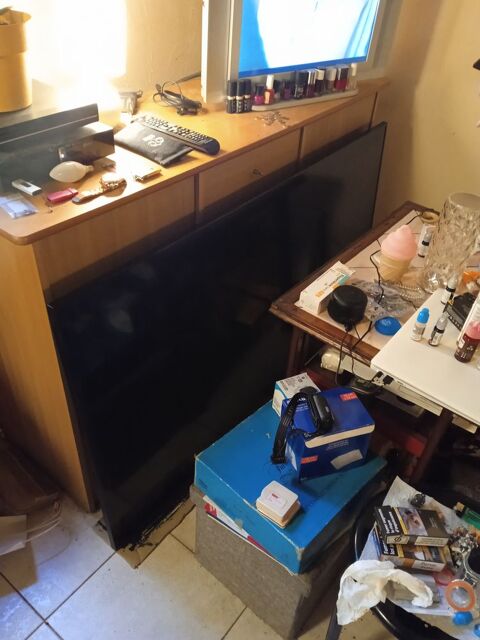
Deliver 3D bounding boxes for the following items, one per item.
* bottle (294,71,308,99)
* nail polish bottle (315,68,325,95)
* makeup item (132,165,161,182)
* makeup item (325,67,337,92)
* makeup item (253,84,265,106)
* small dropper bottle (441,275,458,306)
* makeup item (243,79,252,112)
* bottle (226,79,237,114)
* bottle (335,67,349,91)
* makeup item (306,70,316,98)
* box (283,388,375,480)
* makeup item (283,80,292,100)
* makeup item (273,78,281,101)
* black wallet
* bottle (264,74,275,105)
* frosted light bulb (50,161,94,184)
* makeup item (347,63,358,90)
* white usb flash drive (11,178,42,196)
[{"bbox_3d":[0.168,-0.640,1.409,0.026,0.067,0.026,-14,42,-22],"label":"bottle"},{"bbox_3d":[0.221,-0.653,1.420,0.024,0.061,0.024,-20,46,-28],"label":"nail polish bottle"},{"bbox_3d":[-0.181,-0.285,1.023,0.029,0.010,0.056,20,40,21],"label":"makeup item"},{"bbox_3d":[0.260,-0.684,1.477,0.024,0.062,0.024,3,38,-2],"label":"makeup item"},{"bbox_3d":[0.048,-0.582,1.343,0.026,0.045,0.026,3,38,-2],"label":"makeup item"},{"bbox_3d":[0.512,-0.074,1.268,0.021,0.079,0.021,3,40,-3],"label":"small dropper bottle"},{"bbox_3d":[0.021,-0.578,1.334,0.021,0.077,0.021,3,38,-2],"label":"makeup item"},{"bbox_3d":[-0.020,-0.608,1.408,0.024,0.081,0.024,-23,44,-31],"label":"bottle"},{"bbox_3d":[0.287,-0.675,1.454,0.028,0.061,0.028,3,40,-3],"label":"bottle"},{"bbox_3d":[0.217,-0.705,1.547,0.024,0.069,0.024,-23,44,-31],"label":"makeup item"},{"bbox_3d":[0.164,0.219,1.020,0.141,0.098,0.111,-11,41,-19],"label":"box"},{"bbox_3d":[0.142,-0.677,1.523,0.026,0.047,0.025,-23,44,-31],"label":"makeup item"},{"bbox_3d":[0.109,-0.671,1.509,0.024,0.052,0.024,-23,44,-31],"label":"makeup item"},{"bbox_3d":[-0.191,-0.380,1.112,0.182,0.019,0.090,32,46,30],"label":"black wallet"},{"bbox_3d":[0.075,-0.589,1.323,0.024,0.066,0.024,3,40,-3],"label":"bottle"},{"bbox_3d":[-0.294,-0.261,0.911,0.037,0.037,0.092,31,36,27],"label":"frosted light bulb"},{"bbox_3d":[0.362,-0.774,1.647,0.026,0.074,0.025,-23,44,-31],"label":"makeup item"},{"bbox_3d":[-0.381,-0.237,0.926,0.057,0.008,0.020,27,45,25],"label":"white usb flash drive"}]

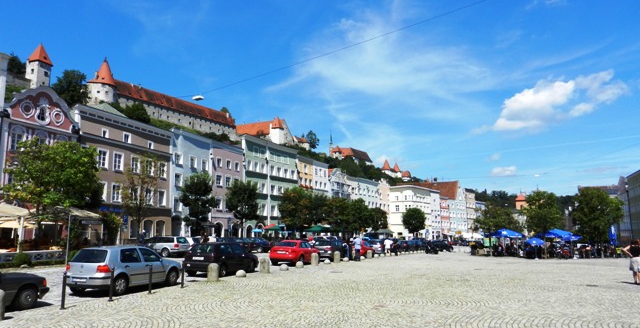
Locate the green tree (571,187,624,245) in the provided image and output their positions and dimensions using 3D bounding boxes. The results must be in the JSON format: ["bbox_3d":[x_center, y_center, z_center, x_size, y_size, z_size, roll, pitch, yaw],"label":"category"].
[{"bbox_3d":[22.226,4.631,37.215,4.000,5.600,4.000,-6,-10,31],"label":"green tree"}]

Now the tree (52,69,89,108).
[{"bbox_3d":[-89.103,-26.355,165.729,11.500,13.800,11.500,5,-10,-29],"label":"tree"}]

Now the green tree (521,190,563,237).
[{"bbox_3d":[18.662,5.105,38.941,3.700,5.760,3.700,0,-9,0],"label":"green tree"}]

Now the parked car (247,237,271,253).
[{"bbox_3d":[-6.729,8.154,46.339,4.400,1.440,1.750,-4,-10,23],"label":"parked car"}]

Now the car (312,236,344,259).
[{"bbox_3d":[0.845,6.145,33.453,1.780,1.670,4.400,-3,-9,20],"label":"car"}]

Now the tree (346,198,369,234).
[{"bbox_3d":[5.658,8.673,67.468,4.100,7.200,4.100,0,-9,0],"label":"tree"}]

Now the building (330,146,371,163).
[{"bbox_3d":[22.912,-5.441,344.909,17.000,13.000,29.000,-5,-10,28],"label":"building"}]

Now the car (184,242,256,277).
[{"bbox_3d":[-4.482,4.422,21.833,1.690,1.440,3.920,-4,-10,23],"label":"car"}]

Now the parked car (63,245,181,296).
[{"bbox_3d":[-6.450,3.520,15.730,1.740,1.450,4.150,-4,-9,20],"label":"parked car"}]

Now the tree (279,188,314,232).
[{"bbox_3d":[-3.107,6.820,58.610,4.200,7.970,4.200,0,-9,0],"label":"tree"}]

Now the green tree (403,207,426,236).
[{"bbox_3d":[17.276,11.426,84.498,4.200,6.900,4.200,-2,-9,11],"label":"green tree"}]

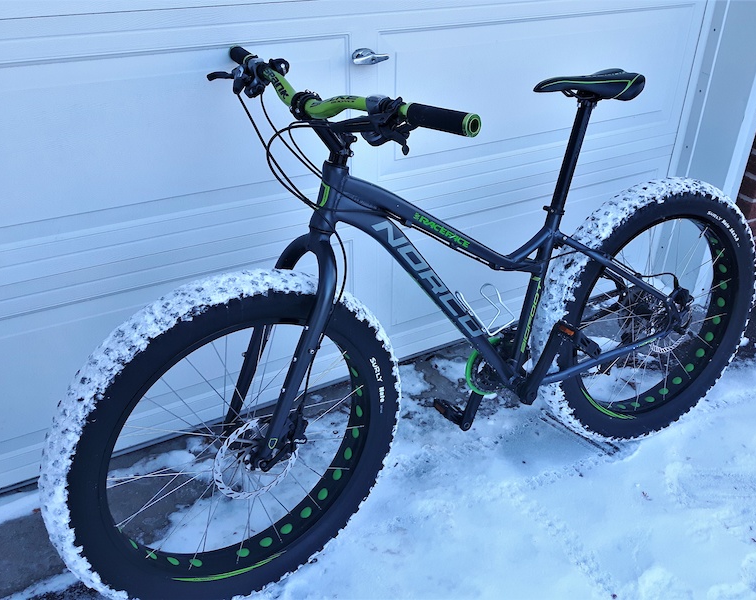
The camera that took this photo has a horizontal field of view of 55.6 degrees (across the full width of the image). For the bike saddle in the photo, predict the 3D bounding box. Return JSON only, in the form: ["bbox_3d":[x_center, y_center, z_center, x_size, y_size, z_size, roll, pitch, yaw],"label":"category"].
[{"bbox_3d":[0.444,-0.465,1.556,0.272,0.067,0.143,-14,25,-26],"label":"bike saddle"}]

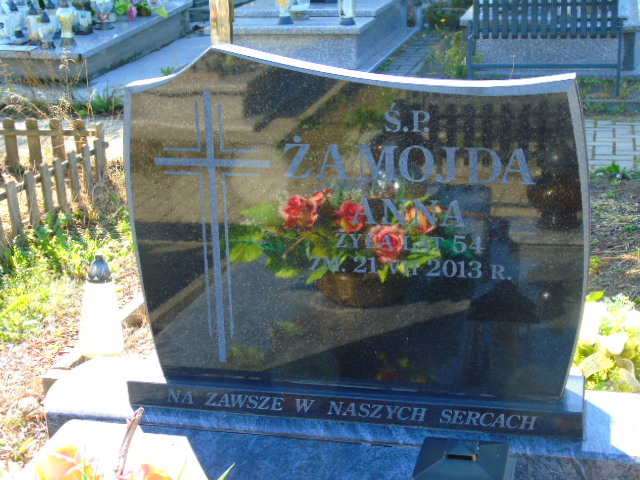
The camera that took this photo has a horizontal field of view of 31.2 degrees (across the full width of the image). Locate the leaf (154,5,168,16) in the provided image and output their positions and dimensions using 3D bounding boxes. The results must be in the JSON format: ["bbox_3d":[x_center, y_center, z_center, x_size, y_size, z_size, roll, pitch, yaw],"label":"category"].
[{"bbox_3d":[-1.272,-1.838,9.200,0.110,0.090,0.060,-4,18,-7],"label":"leaf"}]

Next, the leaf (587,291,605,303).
[{"bbox_3d":[0.589,0.121,2.450,0.041,0.024,0.030,3,18,14],"label":"leaf"}]

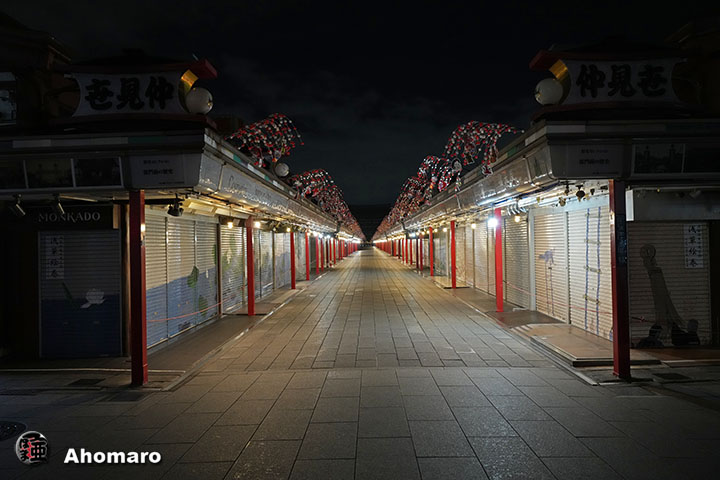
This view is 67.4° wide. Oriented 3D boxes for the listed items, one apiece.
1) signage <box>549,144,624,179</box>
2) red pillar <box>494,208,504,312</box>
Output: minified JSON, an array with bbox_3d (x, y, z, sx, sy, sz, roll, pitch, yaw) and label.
[{"bbox_3d":[2.575,-0.885,6.126,0.860,0.400,0.060,-1,11,1],"label":"signage"},{"bbox_3d":[3.405,0.512,13.209,0.140,2.520,0.150,-1,0,1],"label":"red pillar"}]

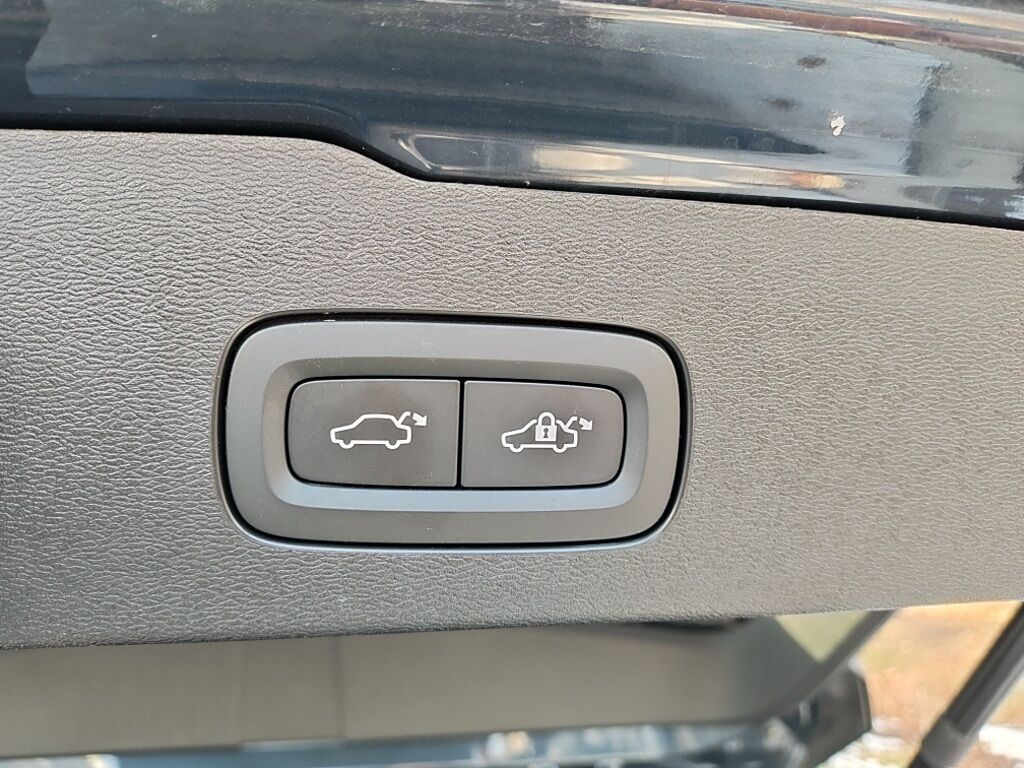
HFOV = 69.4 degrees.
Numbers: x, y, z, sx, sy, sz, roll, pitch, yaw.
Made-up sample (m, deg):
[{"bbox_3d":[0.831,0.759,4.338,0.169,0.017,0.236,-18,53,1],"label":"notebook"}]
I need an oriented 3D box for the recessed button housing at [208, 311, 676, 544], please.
[{"bbox_3d":[-0.011,0.009,0.151,0.090,0.045,0.012,2,6,-7],"label":"recessed button housing"}]

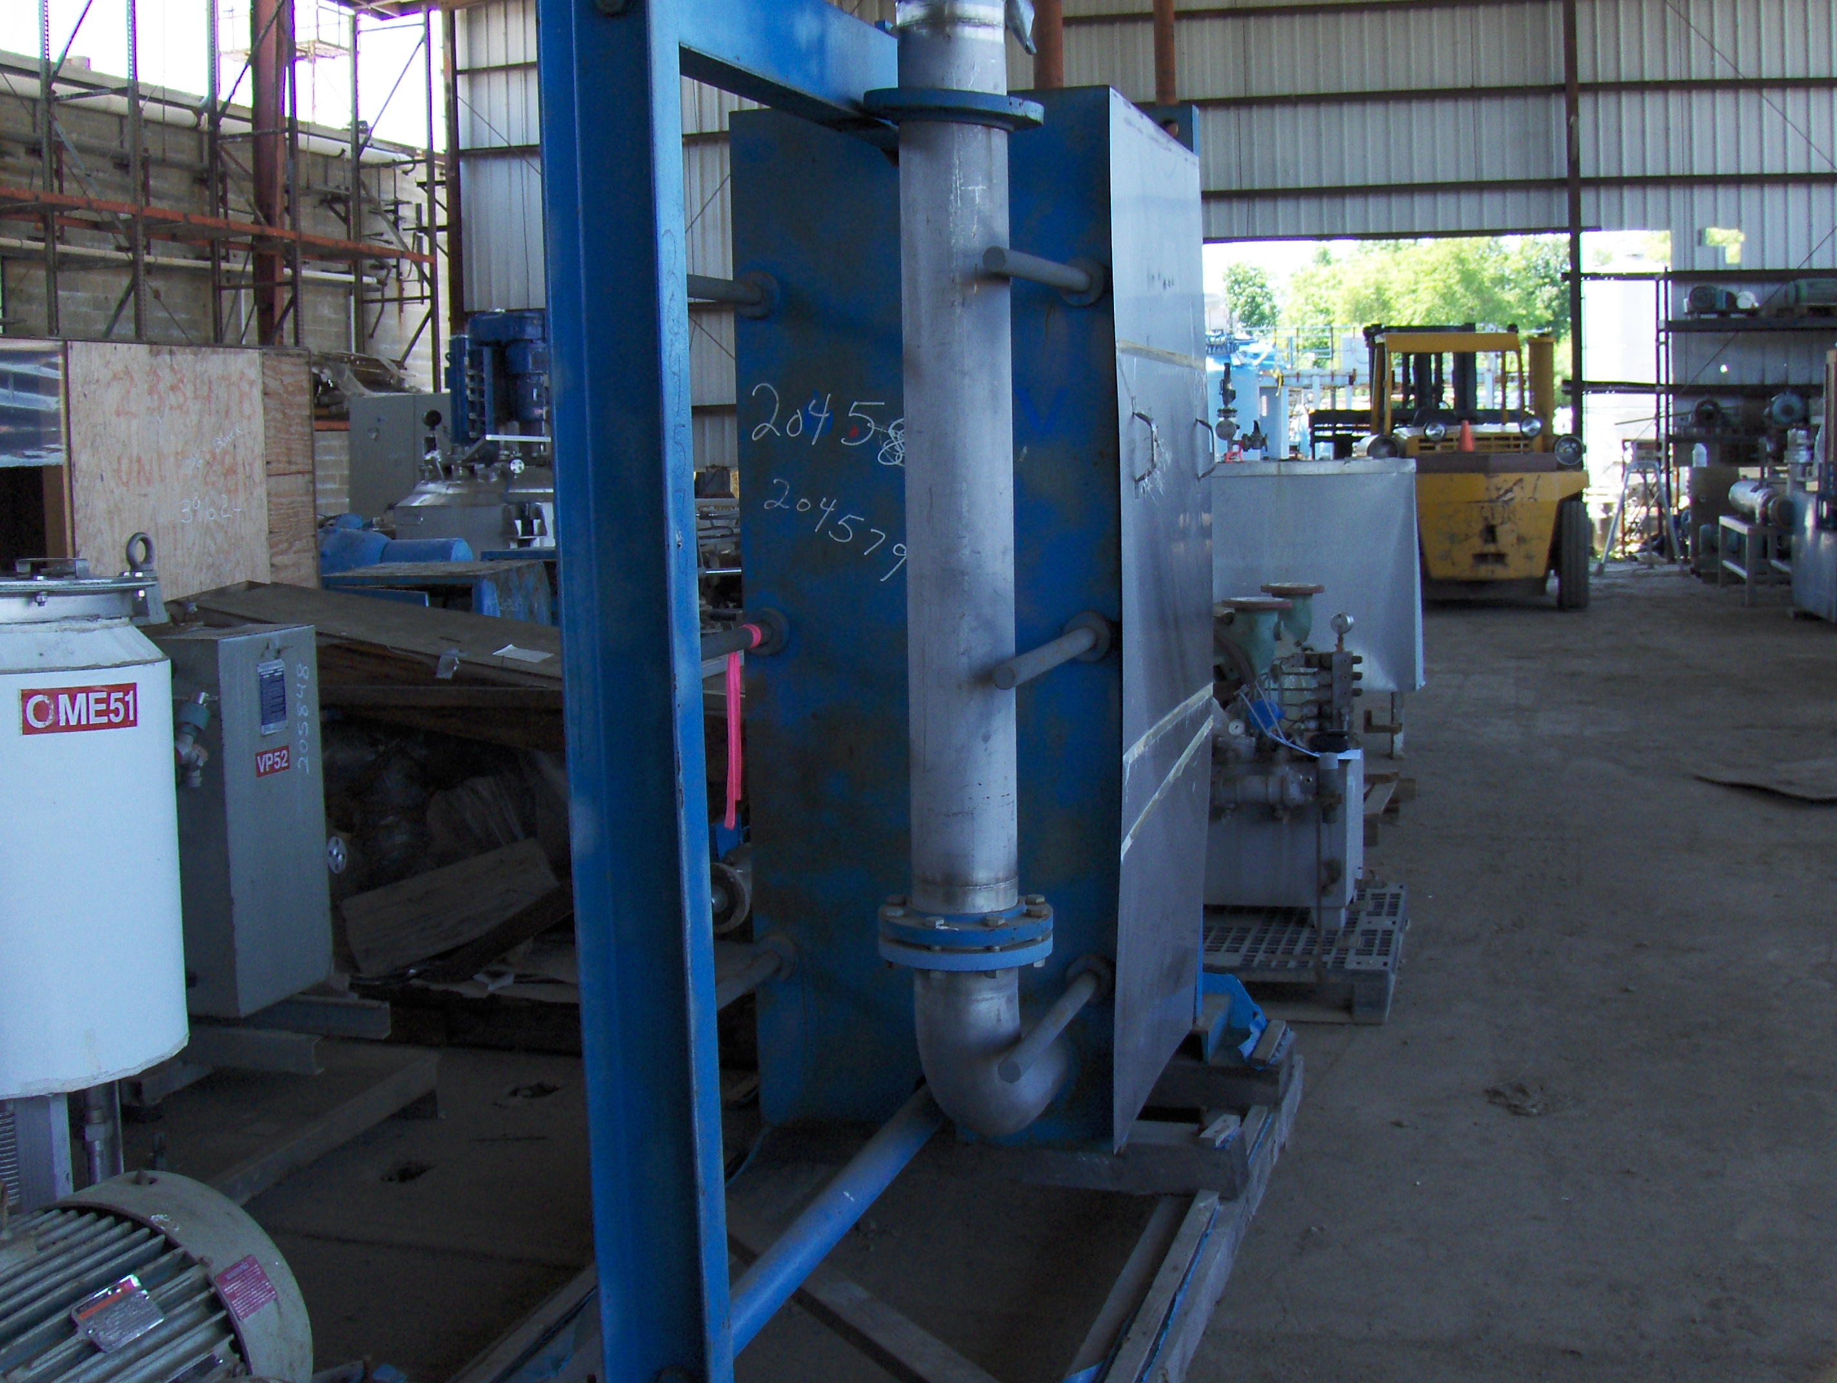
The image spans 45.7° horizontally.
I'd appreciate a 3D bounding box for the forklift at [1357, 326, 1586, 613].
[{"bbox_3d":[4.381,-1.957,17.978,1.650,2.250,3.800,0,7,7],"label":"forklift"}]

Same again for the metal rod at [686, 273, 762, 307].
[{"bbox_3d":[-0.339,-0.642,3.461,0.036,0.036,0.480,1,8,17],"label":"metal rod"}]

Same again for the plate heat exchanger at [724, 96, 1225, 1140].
[{"bbox_3d":[0.138,-0.152,4.123,0.670,1.800,0.870,1,7,17],"label":"plate heat exchanger"}]

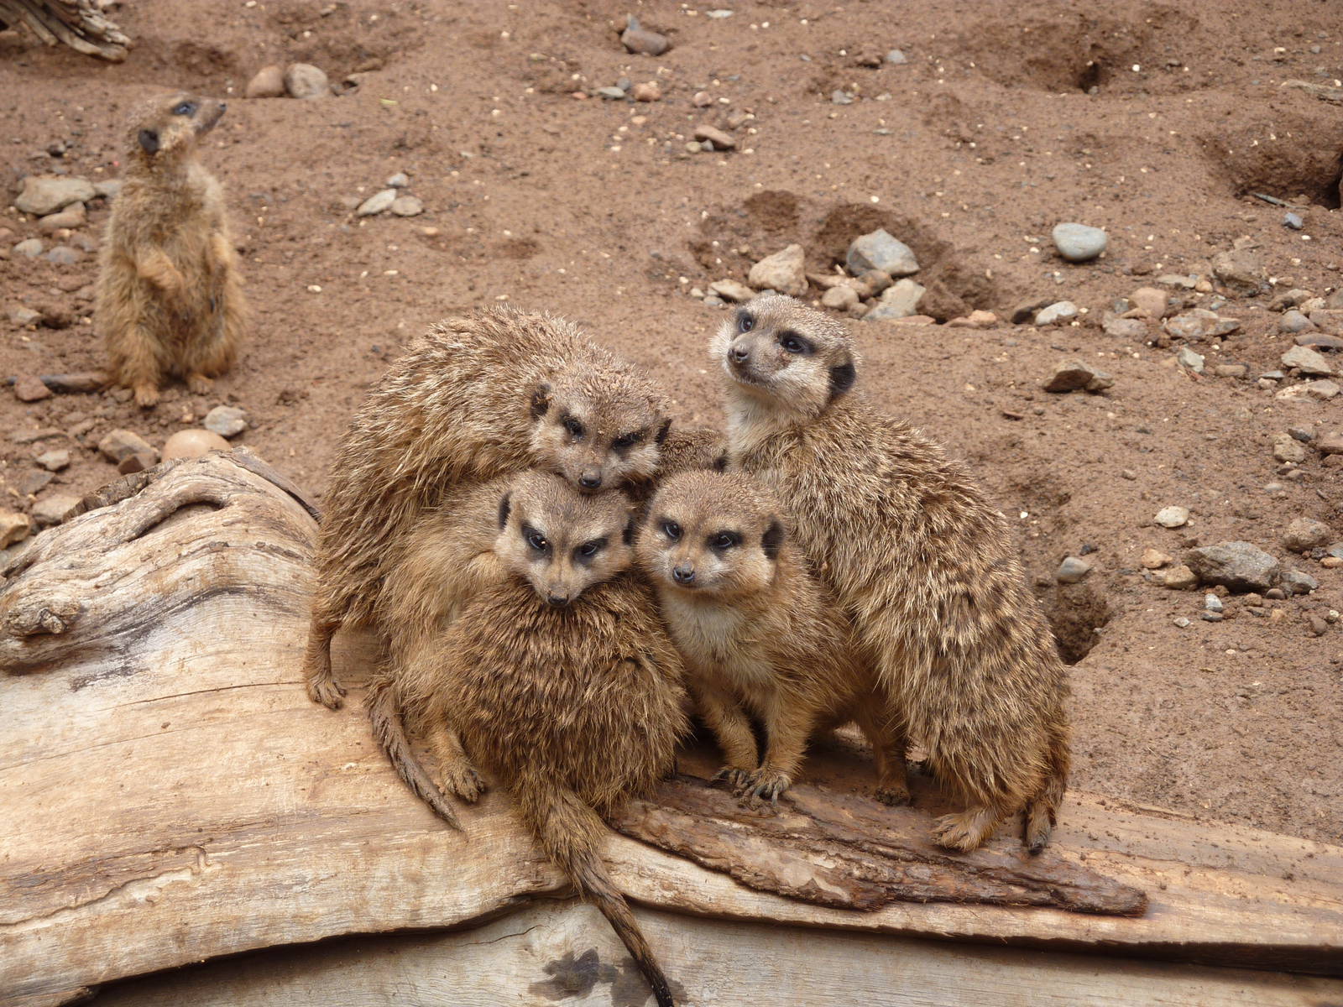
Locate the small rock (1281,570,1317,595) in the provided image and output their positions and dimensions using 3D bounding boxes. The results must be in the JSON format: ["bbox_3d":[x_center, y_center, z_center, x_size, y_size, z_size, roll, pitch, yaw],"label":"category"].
[{"bbox_3d":[0.480,0.060,3.790,0.027,0.018,0.022,0,24,0],"label":"small rock"}]

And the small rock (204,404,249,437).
[{"bbox_3d":[-0.329,-0.061,3.673,0.033,0.025,0.026,0,23,0],"label":"small rock"}]

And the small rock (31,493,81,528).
[{"bbox_3d":[-0.450,0.006,3.640,0.039,0.027,0.036,0,20,0],"label":"small rock"}]

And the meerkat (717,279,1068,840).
[{"bbox_3d":[0.107,0.033,2.380,0.165,0.255,0.118,8,24,18],"label":"meerkat"}]

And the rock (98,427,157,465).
[{"bbox_3d":[-0.396,-0.039,3.617,0.042,0.030,0.034,0,23,0],"label":"rock"}]

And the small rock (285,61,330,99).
[{"bbox_3d":[-0.349,-0.405,4.759,0.043,0.036,0.041,0,20,0],"label":"small rock"}]

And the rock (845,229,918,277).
[{"bbox_3d":[0.170,-0.202,3.992,0.057,0.038,0.043,0,23,0],"label":"rock"}]

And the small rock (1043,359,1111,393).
[{"bbox_3d":[0.322,-0.101,3.940,0.055,0.026,0.042,0,20,0],"label":"small rock"}]

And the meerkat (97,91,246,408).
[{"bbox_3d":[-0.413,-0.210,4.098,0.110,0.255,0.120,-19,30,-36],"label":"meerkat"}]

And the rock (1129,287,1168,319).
[{"bbox_3d":[0.414,-0.174,4.307,0.032,0.027,0.026,0,24,0],"label":"rock"}]

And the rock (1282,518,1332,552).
[{"bbox_3d":[0.445,0.022,3.479,0.035,0.024,0.028,0,23,0],"label":"rock"}]

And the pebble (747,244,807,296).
[{"bbox_3d":[0.090,-0.198,4.212,0.051,0.043,0.045,0,20,0],"label":"pebble"}]

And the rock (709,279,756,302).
[{"bbox_3d":[0.052,-0.179,4.183,0.039,0.019,0.030,0,20,0],"label":"rock"}]

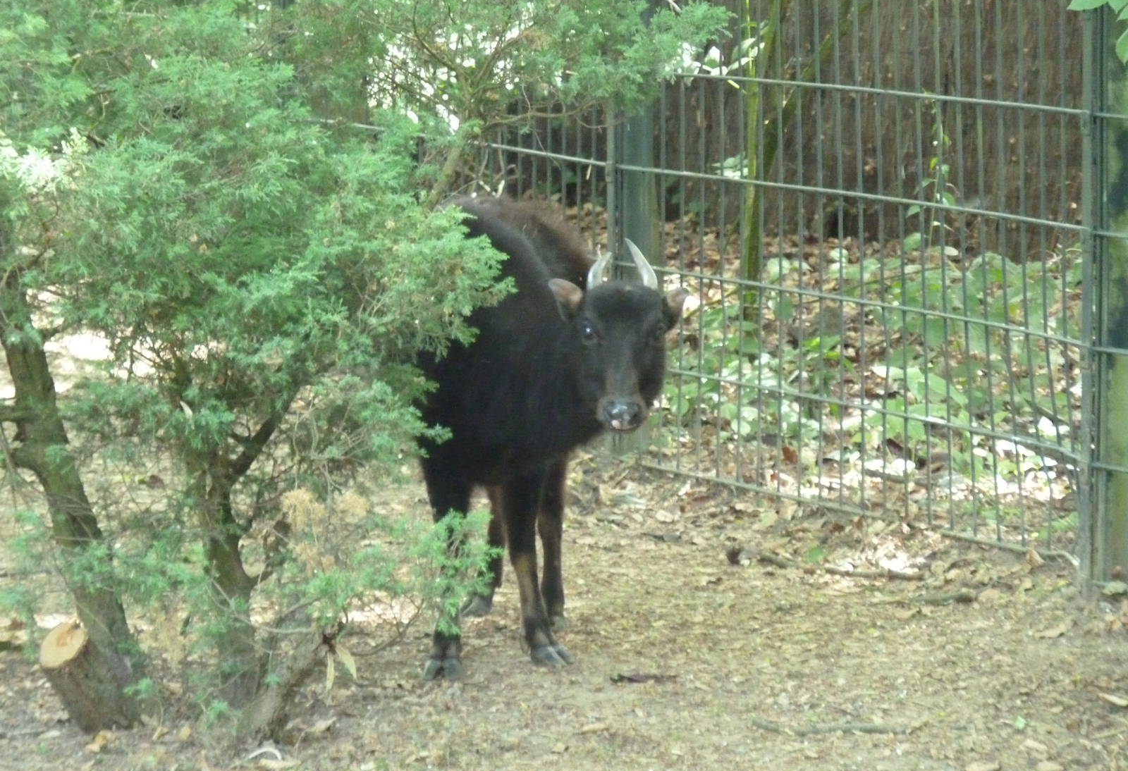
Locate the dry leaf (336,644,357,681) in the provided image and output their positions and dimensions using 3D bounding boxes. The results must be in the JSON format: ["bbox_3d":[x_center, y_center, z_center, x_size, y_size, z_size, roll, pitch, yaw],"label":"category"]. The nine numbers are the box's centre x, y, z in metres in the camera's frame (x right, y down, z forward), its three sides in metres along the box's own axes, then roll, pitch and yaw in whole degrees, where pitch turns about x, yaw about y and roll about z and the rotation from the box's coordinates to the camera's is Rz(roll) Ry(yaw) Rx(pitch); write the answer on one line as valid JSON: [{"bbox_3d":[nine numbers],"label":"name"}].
[{"bbox_3d":[-0.313,0.399,9.850,0.014,0.052,0.014,-30,3,0],"label":"dry leaf"}]

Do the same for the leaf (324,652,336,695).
[{"bbox_3d":[-0.336,0.415,9.850,0.015,0.061,0.014,0,4,0],"label":"leaf"}]

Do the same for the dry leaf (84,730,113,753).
[{"bbox_3d":[-0.665,0.510,9.796,0.041,0.027,0.035,0,4,0],"label":"dry leaf"}]

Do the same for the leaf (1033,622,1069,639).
[{"bbox_3d":[0.794,0.401,11.175,0.058,0.022,0.040,0,4,0],"label":"leaf"}]

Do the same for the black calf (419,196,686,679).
[{"bbox_3d":[-0.026,0.064,10.941,0.420,0.735,1.150,0,4,2],"label":"black calf"}]

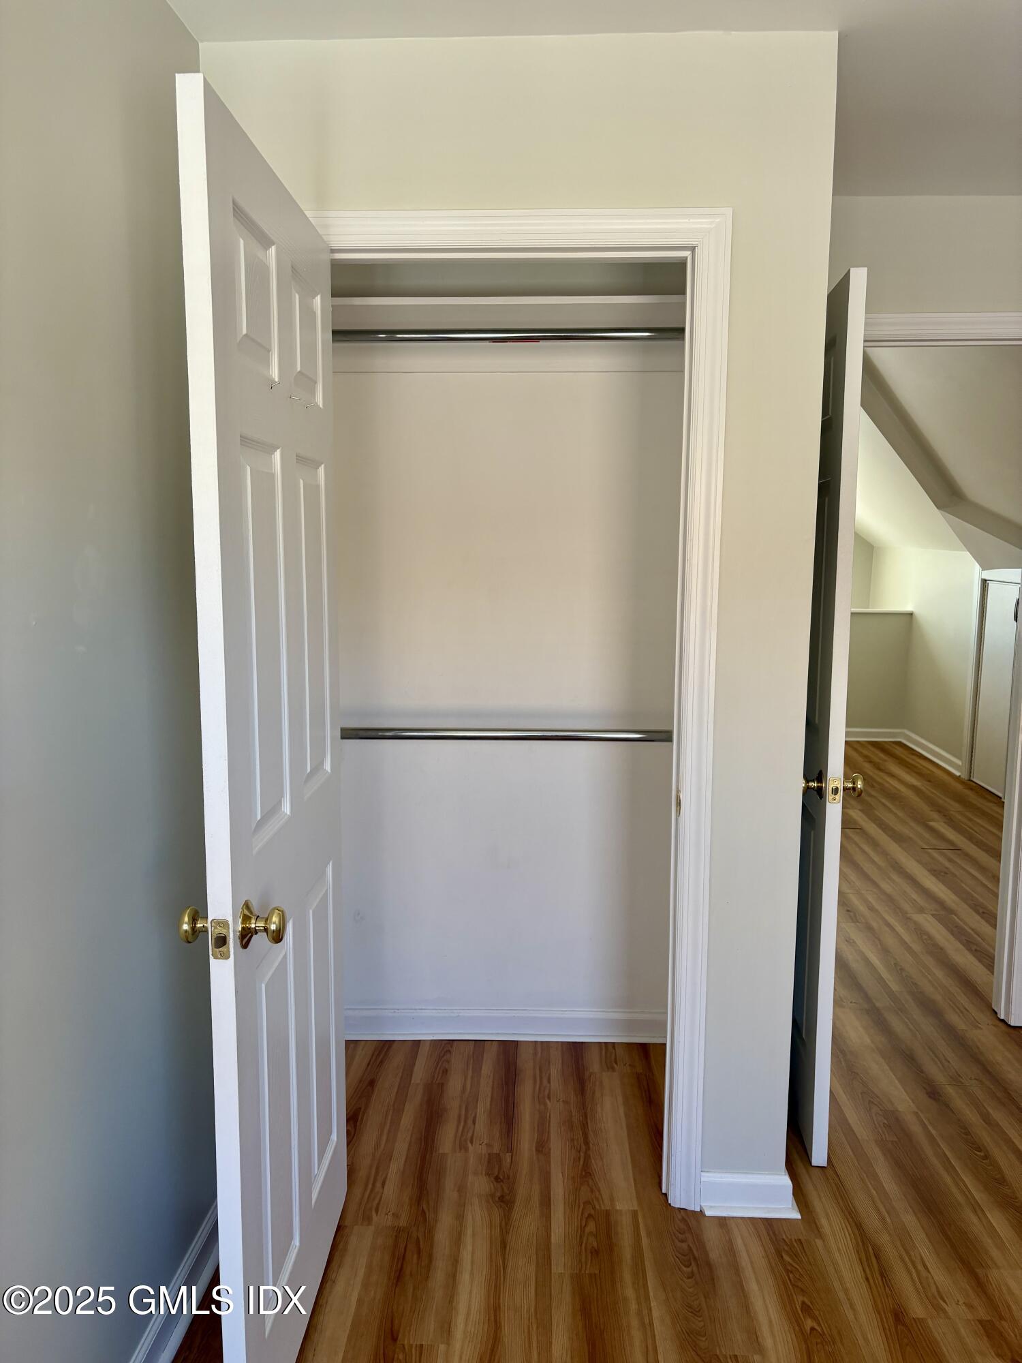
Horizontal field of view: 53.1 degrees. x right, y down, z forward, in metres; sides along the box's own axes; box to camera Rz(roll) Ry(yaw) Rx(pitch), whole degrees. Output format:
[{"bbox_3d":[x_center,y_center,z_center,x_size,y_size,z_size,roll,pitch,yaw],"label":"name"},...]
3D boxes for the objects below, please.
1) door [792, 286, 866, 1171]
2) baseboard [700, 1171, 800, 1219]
[{"bbox_3d":[0.769,0.089,2.663,0.038,2.032,0.762,1,8,5],"label":"door"},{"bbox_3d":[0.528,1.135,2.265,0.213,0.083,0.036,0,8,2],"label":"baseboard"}]

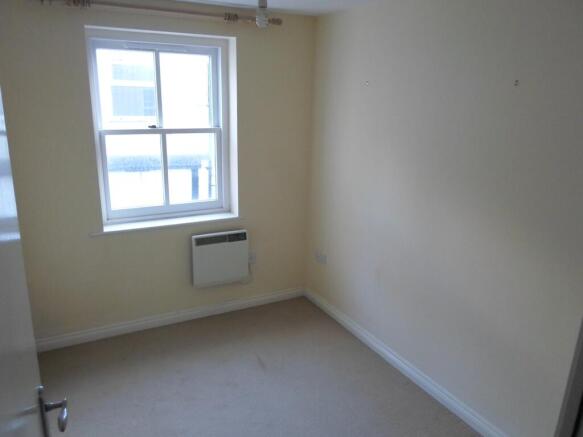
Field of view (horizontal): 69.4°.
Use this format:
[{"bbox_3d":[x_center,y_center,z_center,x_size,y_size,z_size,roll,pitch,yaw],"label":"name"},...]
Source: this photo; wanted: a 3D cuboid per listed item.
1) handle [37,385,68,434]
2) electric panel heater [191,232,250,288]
[{"bbox_3d":[-0.546,0.472,0.968,0.062,0.155,0.125,-6,17,-27],"label":"handle"},{"bbox_3d":[-0.569,0.327,3.403,0.445,0.420,0.085,-6,17,-27],"label":"electric panel heater"}]

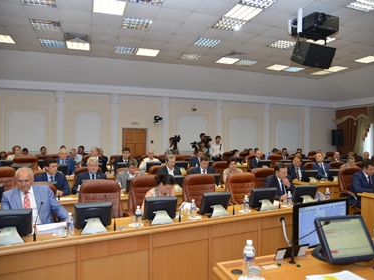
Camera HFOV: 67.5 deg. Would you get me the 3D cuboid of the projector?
[{"bbox_3d":[2.280,-2.010,5.000,0.580,0.250,0.500,1,0,-22],"label":"projector"}]

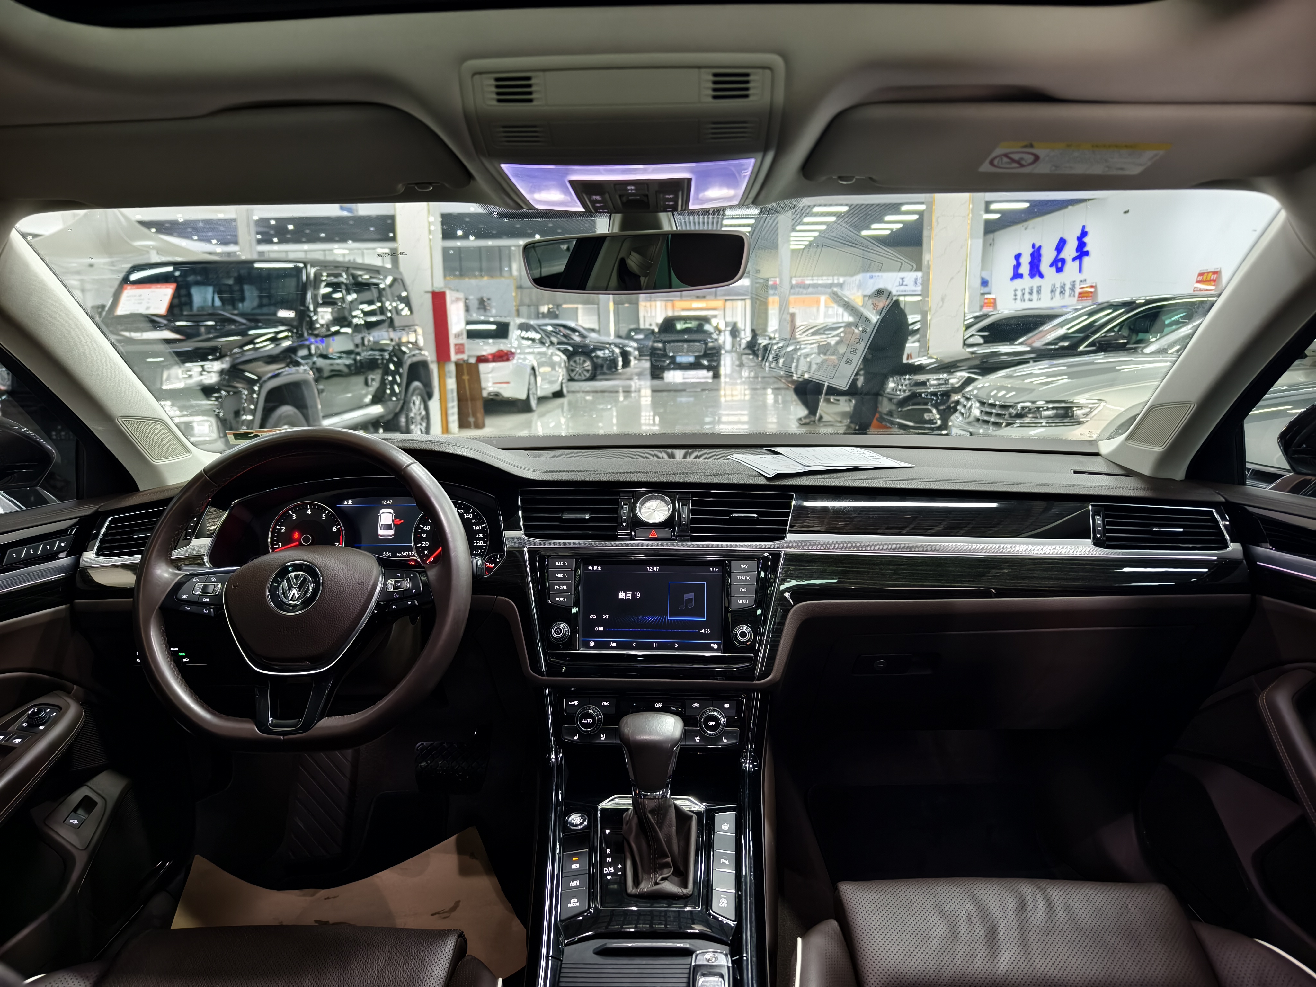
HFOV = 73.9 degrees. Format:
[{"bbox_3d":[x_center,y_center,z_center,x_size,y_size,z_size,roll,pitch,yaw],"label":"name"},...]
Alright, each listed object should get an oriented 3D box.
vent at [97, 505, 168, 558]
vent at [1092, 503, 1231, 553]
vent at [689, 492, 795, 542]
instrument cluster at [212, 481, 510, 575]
[{"bbox_3d":[-0.611,0.045,1.055,0.120,0.060,0.040,0,-2,-18],"label":"vent"},{"bbox_3d":[0.620,0.042,1.080,0.158,0.058,0.040,0,-2,9],"label":"vent"},{"bbox_3d":[0.107,0.029,1.110,0.130,0.062,0.040,0,-2,4],"label":"vent"},{"bbox_3d":[-0.379,0.043,1.105,0.357,0.120,0.070,0,-7,-3],"label":"instrument cluster"}]

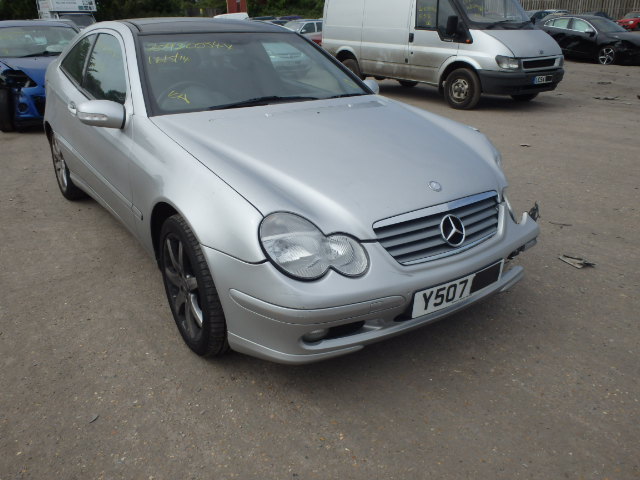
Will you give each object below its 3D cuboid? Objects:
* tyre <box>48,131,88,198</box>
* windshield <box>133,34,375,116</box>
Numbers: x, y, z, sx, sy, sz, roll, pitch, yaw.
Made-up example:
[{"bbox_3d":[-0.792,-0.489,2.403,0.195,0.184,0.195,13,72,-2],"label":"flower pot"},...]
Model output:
[{"bbox_3d":[-2.062,-0.652,4.323,0.225,0.630,0.630,-15,27,-33],"label":"tyre"},{"bbox_3d":[-0.374,-1.014,2.970,1.420,0.150,0.770,-15,59,-33],"label":"windshield"}]

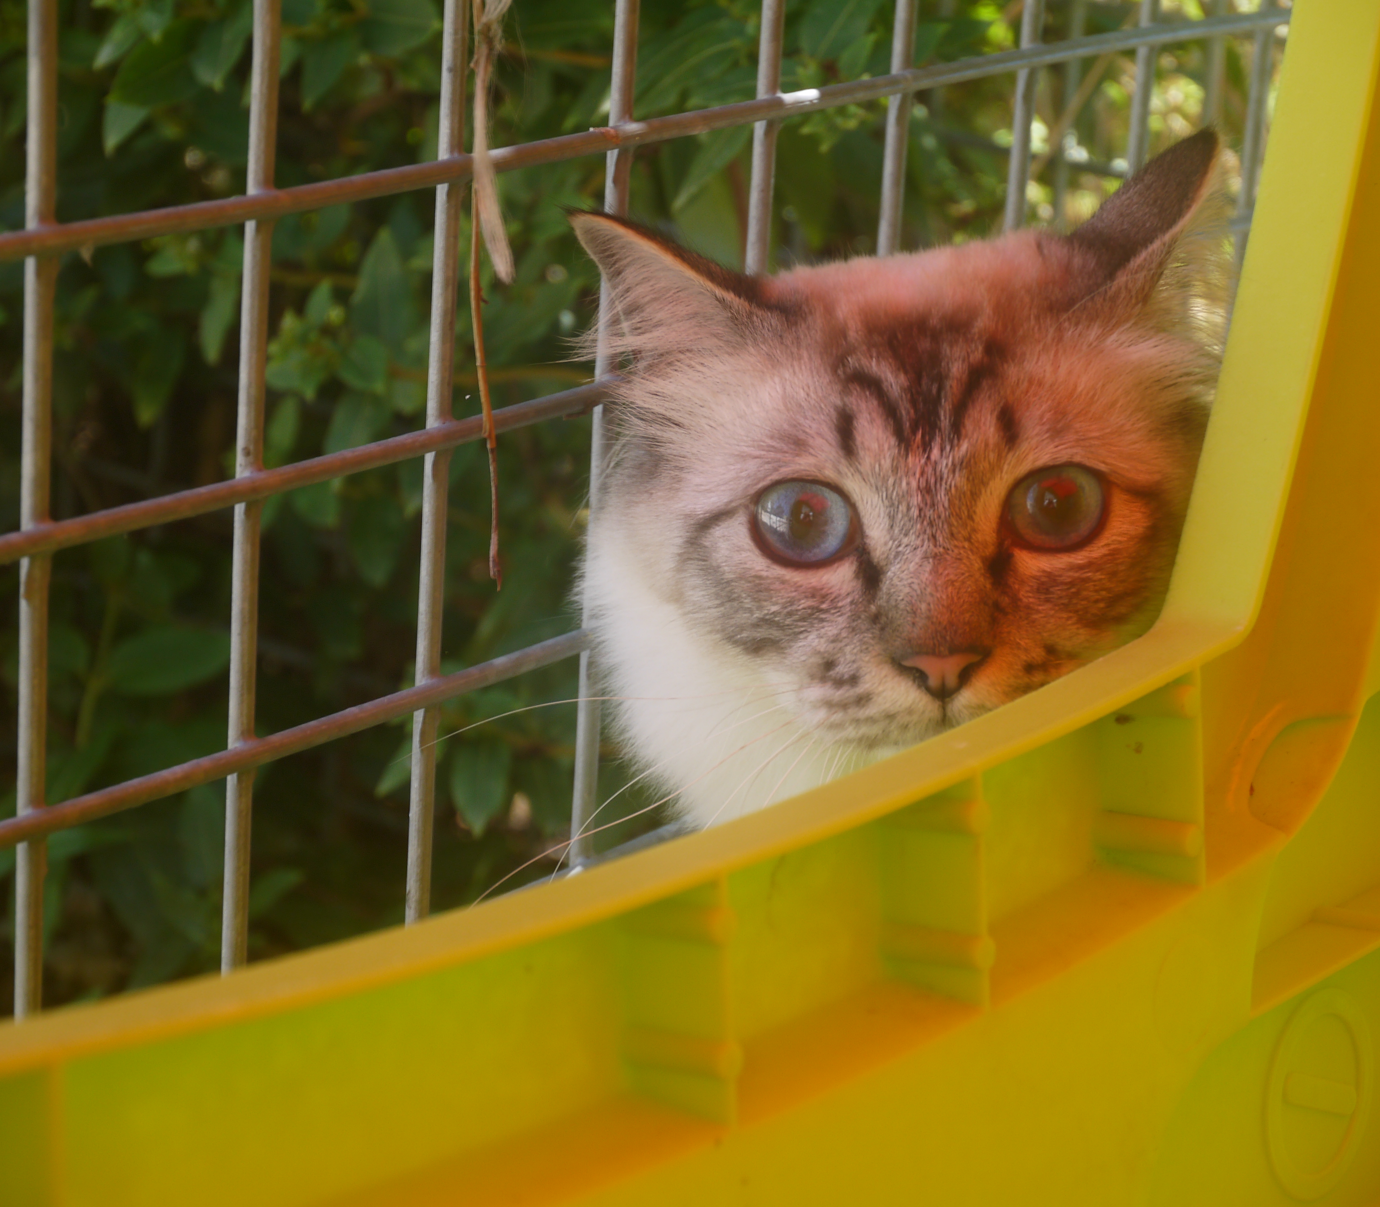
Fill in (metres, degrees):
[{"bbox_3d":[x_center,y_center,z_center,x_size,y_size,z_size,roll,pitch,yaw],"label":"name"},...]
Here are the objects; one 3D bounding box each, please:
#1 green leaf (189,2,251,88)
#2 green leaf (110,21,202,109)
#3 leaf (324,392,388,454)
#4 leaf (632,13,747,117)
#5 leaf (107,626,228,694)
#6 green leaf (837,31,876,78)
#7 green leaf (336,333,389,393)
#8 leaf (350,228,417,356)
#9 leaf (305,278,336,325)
[{"bbox_3d":[-0.122,-0.149,1.040,0.015,0.029,0.005,10,-25,-1],"label":"green leaf"},{"bbox_3d":[-0.141,-0.143,1.030,0.020,0.007,0.037,27,59,29],"label":"green leaf"},{"bbox_3d":[-0.090,-0.044,1.040,0.018,0.030,0.006,12,-26,5],"label":"leaf"},{"bbox_3d":[-0.003,-0.137,1.010,0.042,0.007,0.020,-33,61,-21],"label":"leaf"},{"bbox_3d":[-0.160,0.017,1.220,0.049,0.009,0.025,-10,55,16],"label":"leaf"},{"bbox_3d":[0.043,-0.140,1.000,0.006,0.015,0.002,32,-11,8],"label":"green leaf"},{"bbox_3d":[-0.086,-0.062,1.030,0.014,0.005,0.021,-32,62,-22],"label":"green leaf"},{"bbox_3d":[-0.081,-0.083,1.050,0.017,0.036,0.006,-3,-11,-1],"label":"leaf"},{"bbox_3d":[-0.098,-0.080,1.040,0.007,0.015,0.003,16,-11,1],"label":"leaf"}]

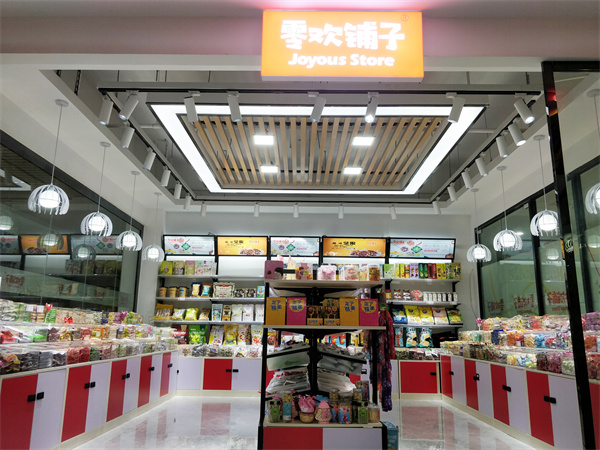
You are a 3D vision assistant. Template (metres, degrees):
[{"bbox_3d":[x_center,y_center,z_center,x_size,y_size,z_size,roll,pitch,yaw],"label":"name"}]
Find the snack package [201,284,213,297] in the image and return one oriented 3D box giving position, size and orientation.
[{"bbox_3d":[-1.640,1.183,7.383,0.170,0.246,0.060,1,-29,1],"label":"snack package"}]

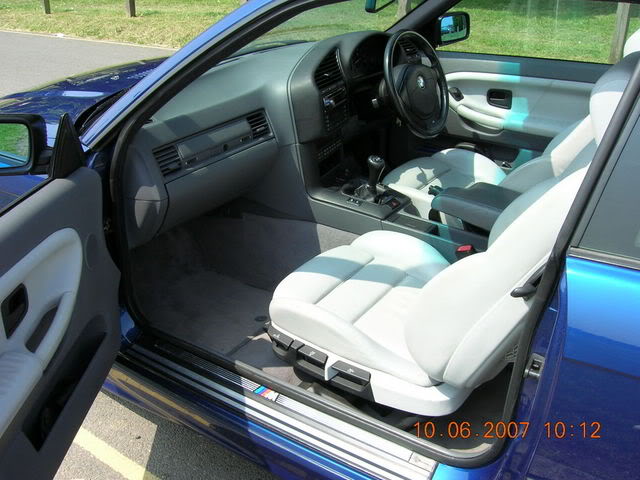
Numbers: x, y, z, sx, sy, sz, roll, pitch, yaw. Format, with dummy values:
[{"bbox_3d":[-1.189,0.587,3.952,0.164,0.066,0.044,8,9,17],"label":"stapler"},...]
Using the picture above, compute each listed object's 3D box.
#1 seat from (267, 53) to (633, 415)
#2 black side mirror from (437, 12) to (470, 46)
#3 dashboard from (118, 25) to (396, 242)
[{"bbox_3d":[0.316,-0.057,1.397,0.810,0.795,0.540,15,30,30],"label":"seat"},{"bbox_3d":[0.524,-0.826,2.466,0.180,0.118,0.090,-22,32,-36],"label":"black side mirror"},{"bbox_3d":[-0.170,-0.427,2.038,0.470,0.445,1.340,15,30,30],"label":"dashboard"}]

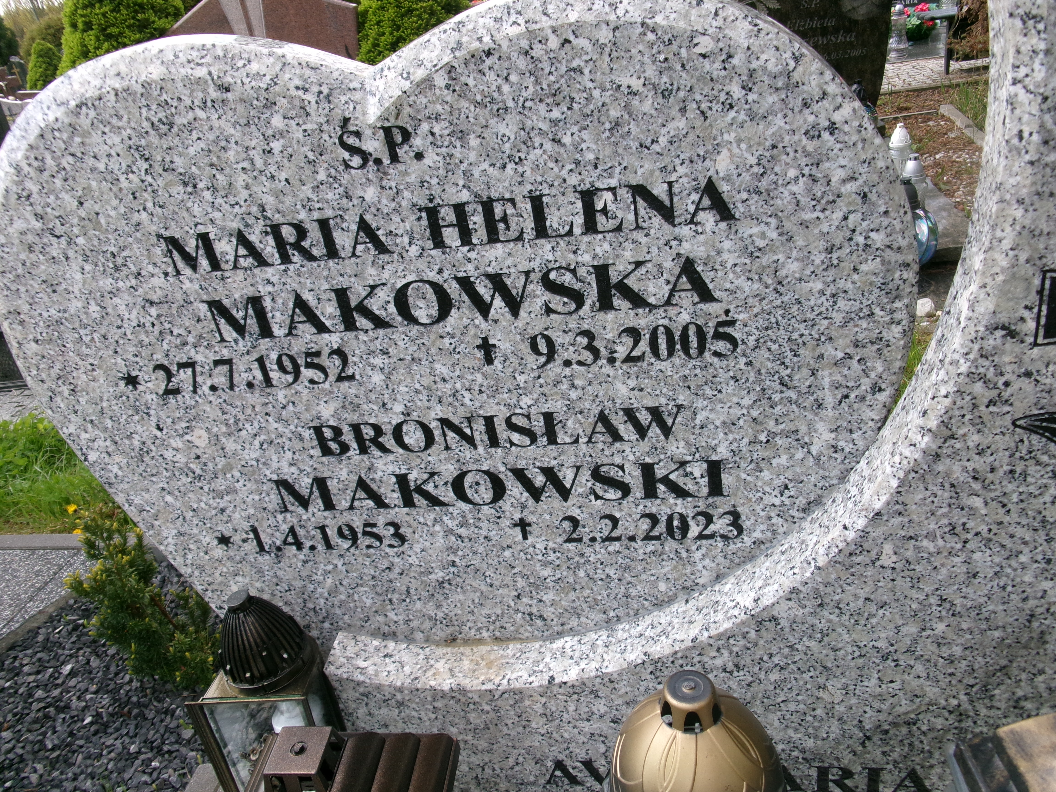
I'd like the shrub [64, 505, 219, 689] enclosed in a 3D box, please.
[{"bbox_3d":[-0.852,0.442,1.915,0.310,0.420,0.270,-3,29,12],"label":"shrub"}]

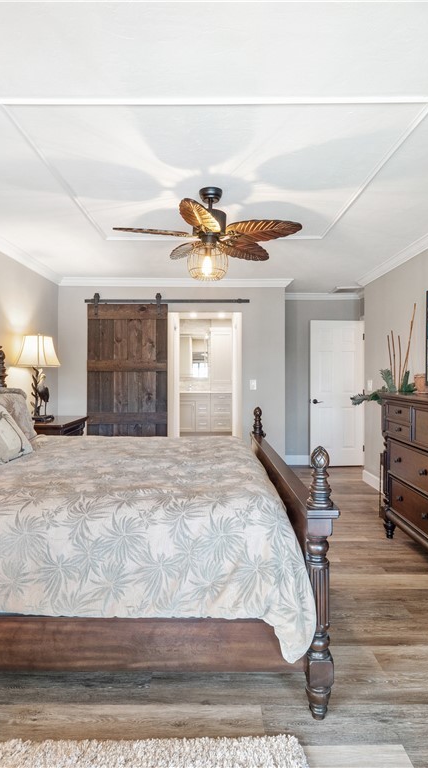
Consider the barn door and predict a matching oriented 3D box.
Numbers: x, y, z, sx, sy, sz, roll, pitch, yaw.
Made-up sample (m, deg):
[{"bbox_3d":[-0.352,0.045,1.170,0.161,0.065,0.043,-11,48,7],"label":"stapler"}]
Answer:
[{"bbox_3d":[-1.038,0.098,5.000,0.970,2.120,0.055,0,1,0],"label":"barn door"}]

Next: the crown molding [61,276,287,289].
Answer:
[{"bbox_3d":[-0.462,-1.237,5.020,2.860,0.115,0.090,0,1,0],"label":"crown molding"}]

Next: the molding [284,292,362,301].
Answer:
[{"bbox_3d":[1.508,-1.235,5.870,1.150,0.110,0.090,0,1,0],"label":"molding"}]

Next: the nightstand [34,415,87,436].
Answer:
[{"bbox_3d":[-1.541,0.771,3.885,0.520,0.850,0.714,0,1,0],"label":"nightstand"}]

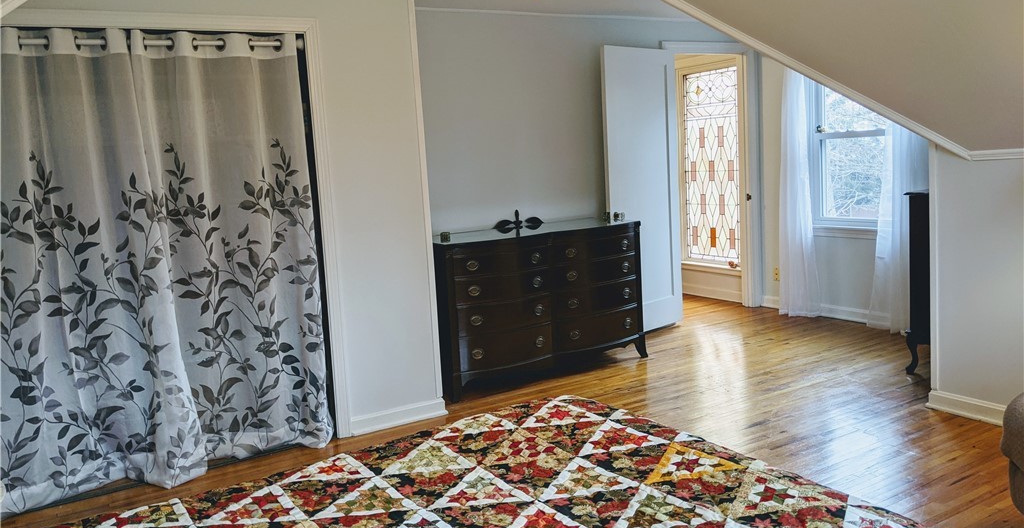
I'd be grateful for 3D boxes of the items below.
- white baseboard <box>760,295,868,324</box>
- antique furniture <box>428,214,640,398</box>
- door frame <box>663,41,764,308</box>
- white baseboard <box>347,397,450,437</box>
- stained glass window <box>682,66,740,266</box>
[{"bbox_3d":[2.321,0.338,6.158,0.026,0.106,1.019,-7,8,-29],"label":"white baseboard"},{"bbox_3d":[0.116,0.230,4.983,1.393,0.878,0.587,-8,8,-31],"label":"antique furniture"},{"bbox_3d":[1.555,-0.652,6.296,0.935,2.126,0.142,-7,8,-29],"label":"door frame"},{"bbox_3d":[-0.573,0.773,4.091,0.524,0.106,0.026,-7,8,-29],"label":"white baseboard"},{"bbox_3d":[1.754,-0.835,6.961,0.046,1.655,0.677,-7,8,-29],"label":"stained glass window"}]

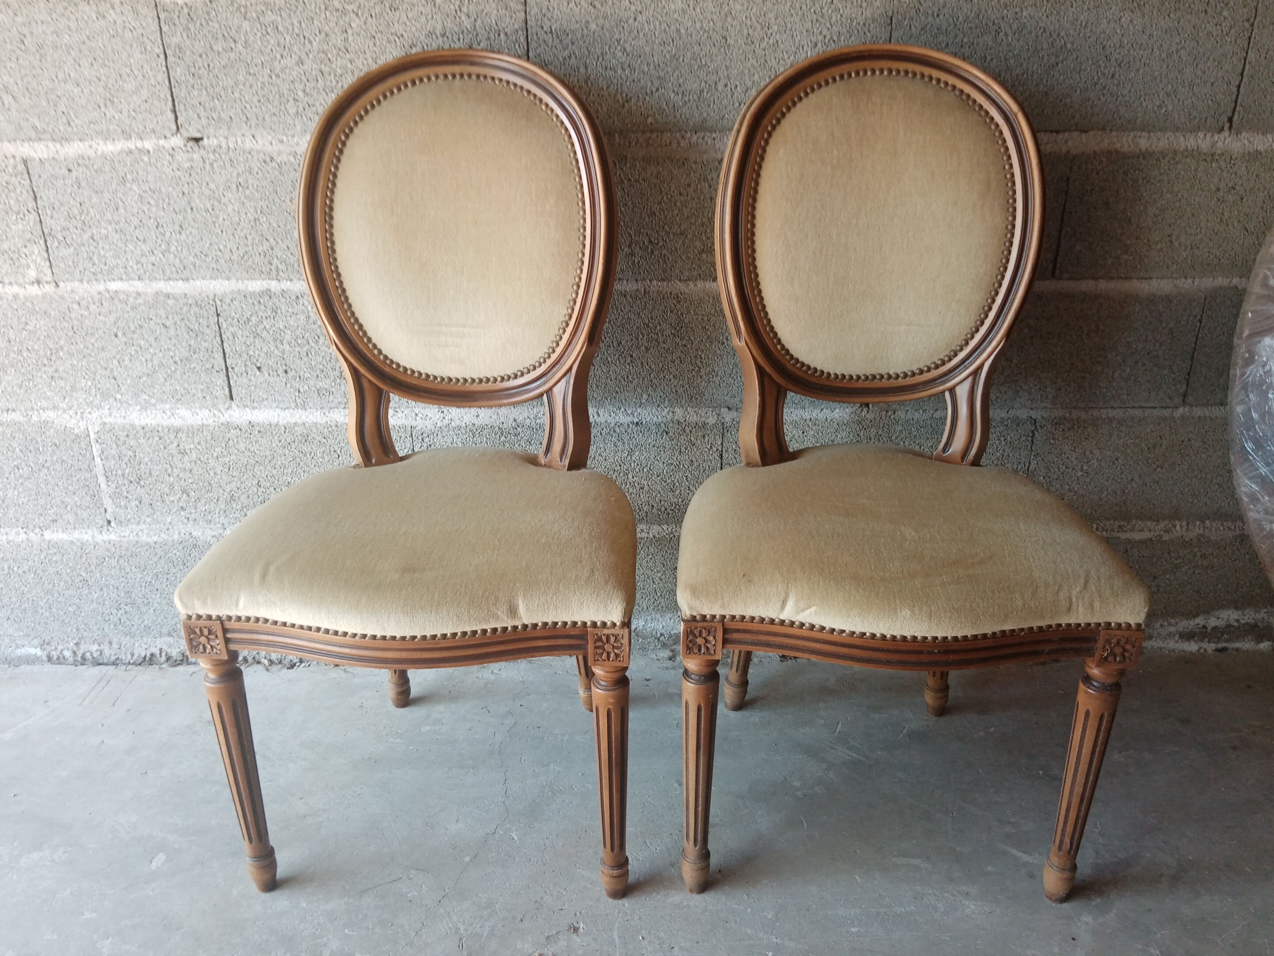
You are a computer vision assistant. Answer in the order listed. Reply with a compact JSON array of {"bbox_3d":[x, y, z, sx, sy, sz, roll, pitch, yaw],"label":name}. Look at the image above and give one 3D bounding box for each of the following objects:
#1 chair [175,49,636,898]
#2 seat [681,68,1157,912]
[{"bbox_3d":[-0.238,-0.013,1.185,0.490,0.968,0.495,1,22,3],"label":"chair"},{"bbox_3d":[0.301,-0.013,1.176,0.500,0.968,0.500,1,22,3],"label":"seat"}]

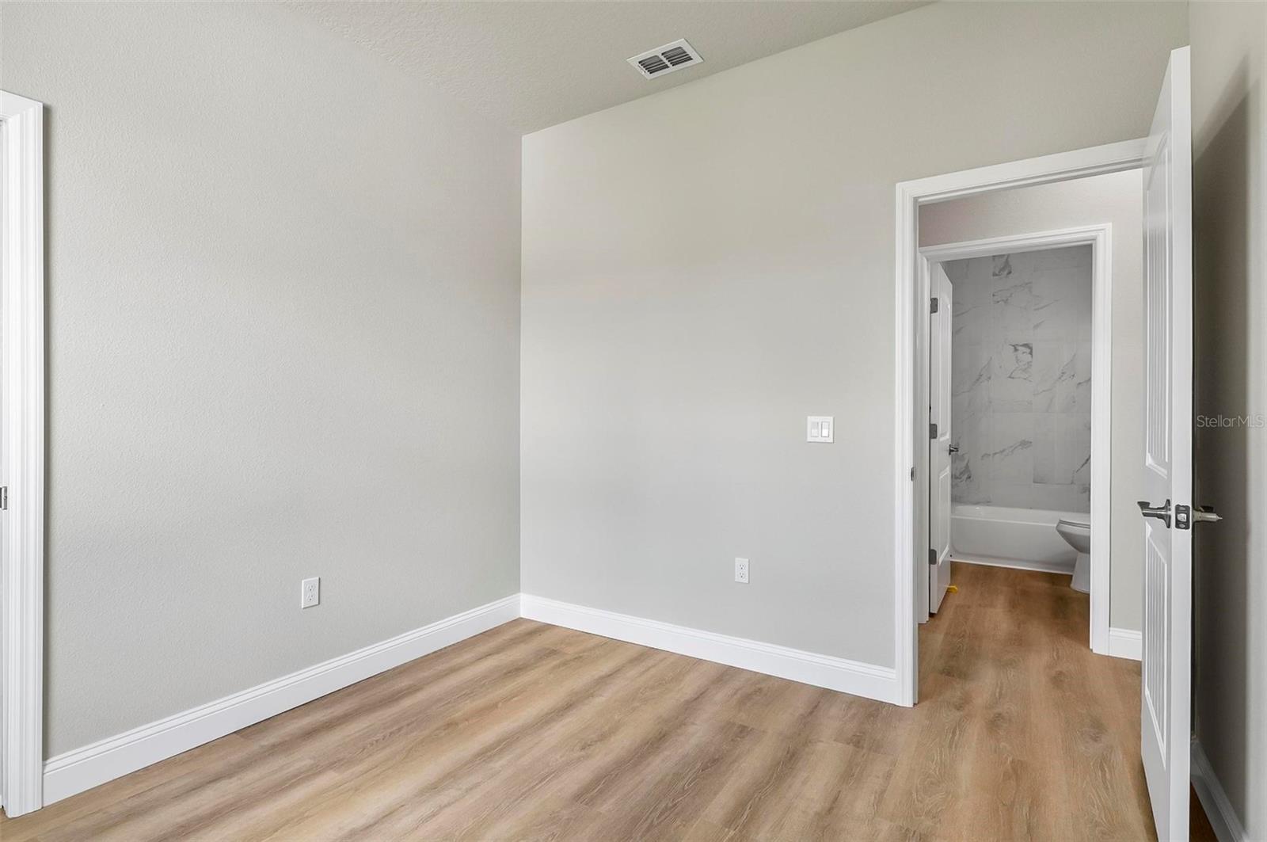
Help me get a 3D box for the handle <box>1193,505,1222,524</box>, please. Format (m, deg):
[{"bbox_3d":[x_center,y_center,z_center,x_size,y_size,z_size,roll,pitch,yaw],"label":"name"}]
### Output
[{"bbox_3d":[1.427,0.237,1.500,0.065,0.062,0.130,0,0,36],"label":"handle"}]

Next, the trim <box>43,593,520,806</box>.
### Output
[{"bbox_3d":[-1.220,1.087,2.657,0.015,0.135,2.052,0,0,33],"label":"trim"}]

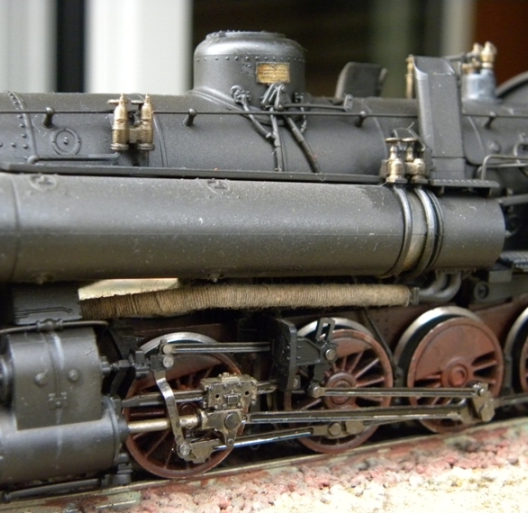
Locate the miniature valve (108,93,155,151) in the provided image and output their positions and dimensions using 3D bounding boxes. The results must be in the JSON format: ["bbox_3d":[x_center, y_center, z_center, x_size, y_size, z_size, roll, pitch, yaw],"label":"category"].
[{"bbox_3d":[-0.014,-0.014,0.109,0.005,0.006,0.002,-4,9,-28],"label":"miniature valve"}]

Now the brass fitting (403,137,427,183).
[{"bbox_3d":[0.019,-0.012,0.126,0.002,0.006,0.003,-4,9,-28],"label":"brass fitting"}]

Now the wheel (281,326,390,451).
[{"bbox_3d":[0.009,0.017,0.128,0.017,0.017,0.003,-4,9,-28],"label":"wheel"}]

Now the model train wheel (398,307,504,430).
[{"bbox_3d":[0.025,0.016,0.136,0.017,0.017,0.003,-4,9,-28],"label":"model train wheel"}]

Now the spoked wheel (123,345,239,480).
[{"bbox_3d":[-0.009,0.018,0.118,0.017,0.017,0.003,-4,9,-28],"label":"spoked wheel"}]

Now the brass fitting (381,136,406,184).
[{"bbox_3d":[0.016,-0.012,0.125,0.002,0.006,0.003,-4,9,-28],"label":"brass fitting"}]

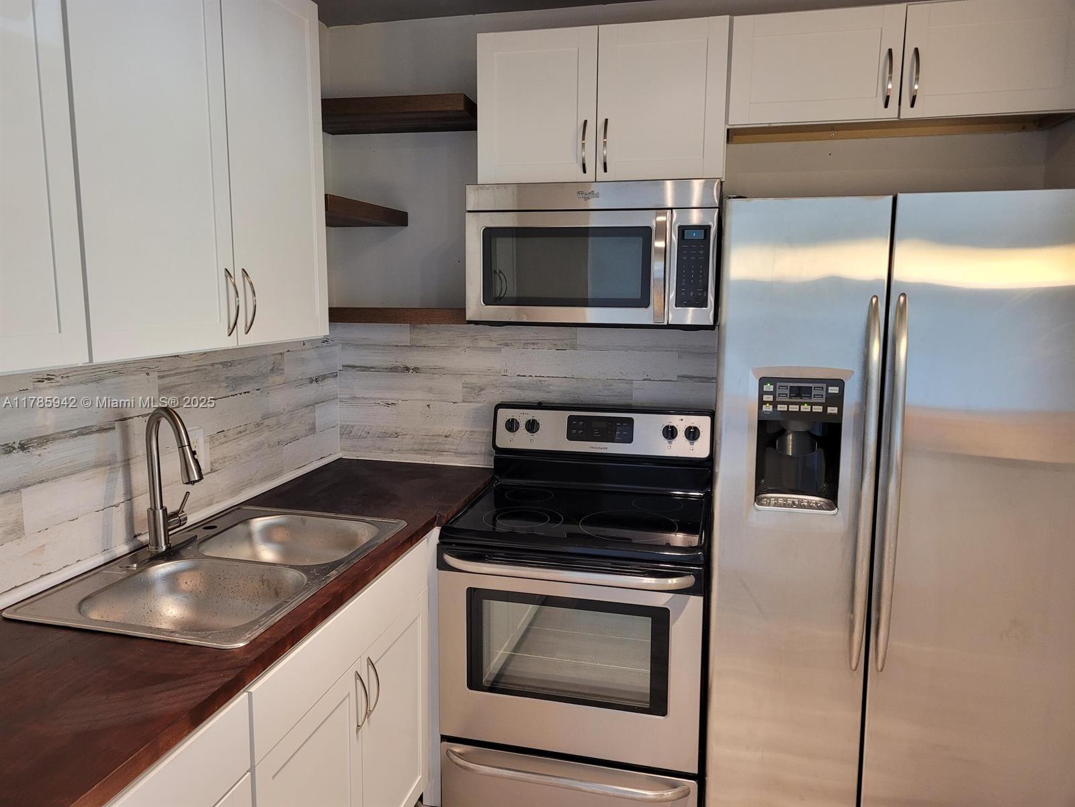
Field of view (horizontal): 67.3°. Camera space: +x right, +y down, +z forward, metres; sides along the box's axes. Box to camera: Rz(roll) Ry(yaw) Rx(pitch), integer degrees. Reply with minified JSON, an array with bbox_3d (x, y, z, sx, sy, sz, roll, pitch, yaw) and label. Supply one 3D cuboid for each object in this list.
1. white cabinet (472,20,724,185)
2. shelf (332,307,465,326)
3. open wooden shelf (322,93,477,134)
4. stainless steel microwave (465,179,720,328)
[{"bbox_3d":[0.217,-0.912,2.562,0.758,0.454,0.325,2,8,13],"label":"white cabinet"},{"bbox_3d":[-0.482,-0.311,2.825,0.645,0.051,0.310,2,8,13],"label":"shelf"},{"bbox_3d":[-0.493,-0.972,2.733,0.613,0.050,0.313,2,8,13],"label":"open wooden shelf"},{"bbox_3d":[0.195,-0.466,2.588,0.757,0.423,0.408,2,8,13],"label":"stainless steel microwave"}]

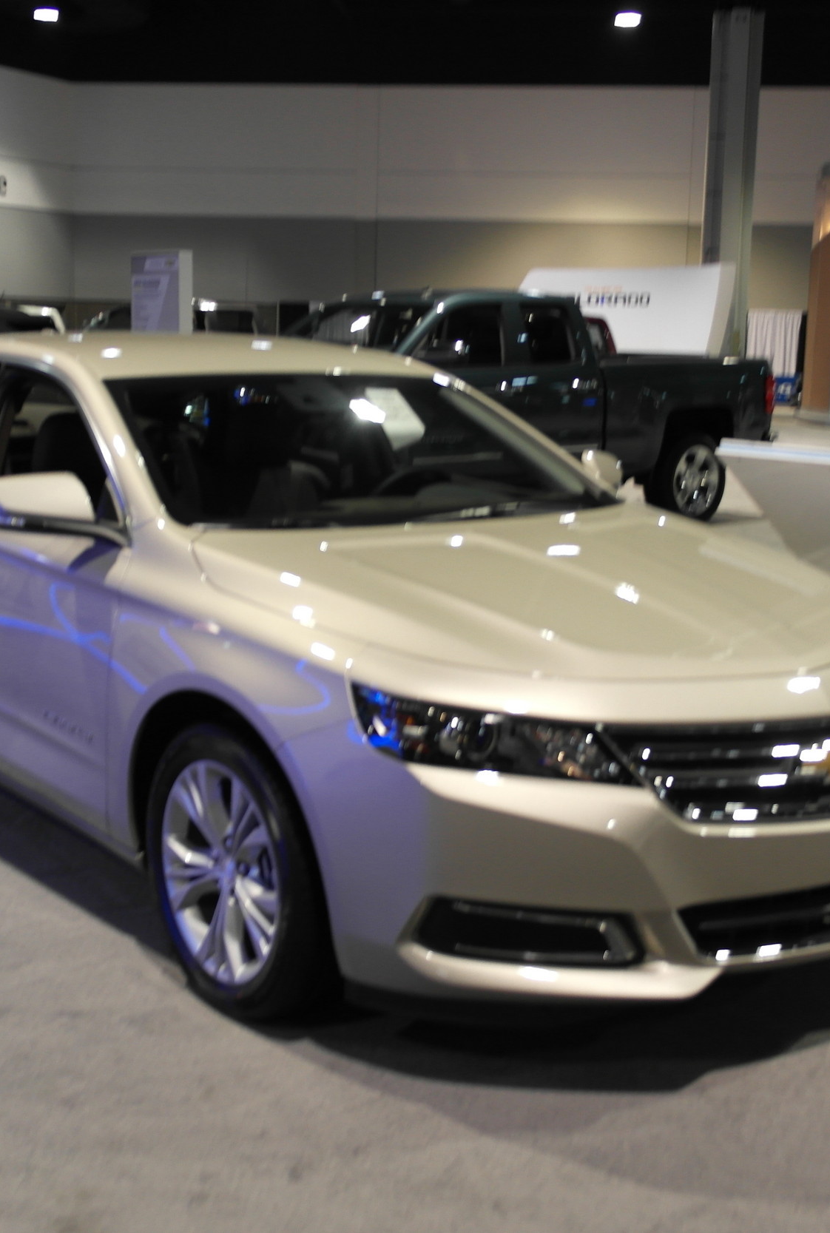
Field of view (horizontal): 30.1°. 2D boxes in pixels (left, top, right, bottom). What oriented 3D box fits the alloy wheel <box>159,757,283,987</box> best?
[{"bbox_3d":[-0.367,0.560,3.483,0.200,0.510,0.510,-7,13,-39],"label":"alloy wheel"}]

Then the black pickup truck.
[{"bbox_3d":[0.520,-1.710,12.920,5.840,1.910,2.030,-6,12,-38],"label":"black pickup truck"}]

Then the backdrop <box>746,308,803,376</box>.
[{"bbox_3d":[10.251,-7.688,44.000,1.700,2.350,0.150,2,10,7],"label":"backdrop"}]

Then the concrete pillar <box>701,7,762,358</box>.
[{"bbox_3d":[7.228,-9.232,35.444,1.120,9.400,1.120,2,10,7],"label":"concrete pillar"}]

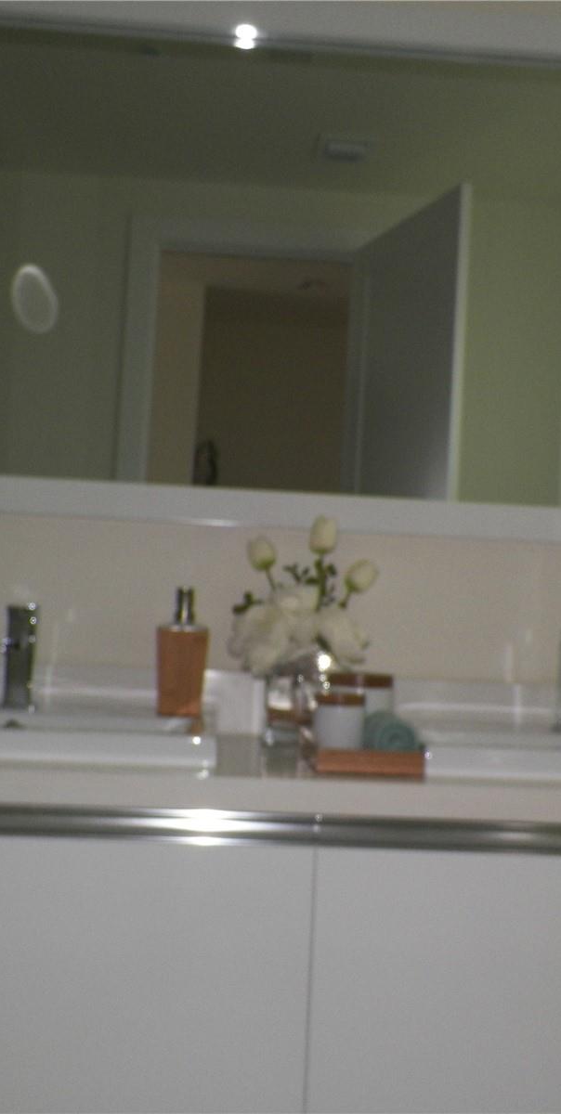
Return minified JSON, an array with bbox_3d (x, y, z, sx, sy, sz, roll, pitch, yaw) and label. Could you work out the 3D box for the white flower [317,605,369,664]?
[{"bbox_3d":[0.093,0.116,1.603,0.080,0.087,0.074,3,-4,-3],"label":"white flower"}]

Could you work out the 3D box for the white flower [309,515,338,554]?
[{"bbox_3d":[0.065,-0.034,1.656,0.042,0.059,0.042,5,-4,-3],"label":"white flower"}]

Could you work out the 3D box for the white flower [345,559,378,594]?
[{"bbox_3d":[0.125,0.030,1.655,0.041,0.055,0.041,38,-5,0],"label":"white flower"}]

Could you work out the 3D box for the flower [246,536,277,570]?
[{"bbox_3d":[-0.029,-0.004,1.649,0.042,0.052,0.042,-9,-3,-3],"label":"flower"}]

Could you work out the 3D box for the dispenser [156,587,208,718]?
[{"bbox_3d":[-0.148,0.142,1.621,0.073,0.191,0.070,3,-4,-3],"label":"dispenser"}]

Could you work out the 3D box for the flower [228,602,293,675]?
[{"bbox_3d":[-0.030,0.122,1.596,0.097,0.104,0.087,3,-4,-3],"label":"flower"}]

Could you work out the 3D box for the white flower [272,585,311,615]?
[{"bbox_3d":[0.017,0.068,1.634,0.064,0.051,0.064,3,-4,-3],"label":"white flower"}]

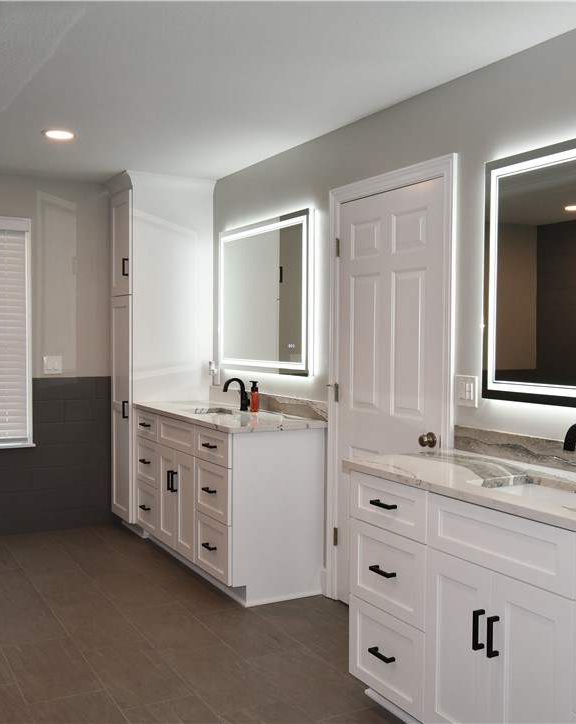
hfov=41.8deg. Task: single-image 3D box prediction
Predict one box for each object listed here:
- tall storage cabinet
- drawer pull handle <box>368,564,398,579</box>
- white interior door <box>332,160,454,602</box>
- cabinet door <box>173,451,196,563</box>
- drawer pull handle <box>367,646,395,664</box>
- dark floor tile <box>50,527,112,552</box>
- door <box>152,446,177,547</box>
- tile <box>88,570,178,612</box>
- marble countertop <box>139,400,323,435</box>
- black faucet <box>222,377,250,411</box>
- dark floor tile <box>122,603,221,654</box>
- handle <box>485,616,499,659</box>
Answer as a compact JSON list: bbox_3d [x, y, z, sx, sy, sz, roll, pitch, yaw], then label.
[{"bbox_3d":[-0.912,-0.040,5.435,0.590,2.460,0.480,-1,2,-29],"label":"tall storage cabinet"},{"bbox_3d":[0.338,0.745,2.676,0.038,0.013,0.110,-1,2,-30],"label":"drawer pull handle"},{"bbox_3d":[0.468,0.207,3.594,0.050,2.110,0.890,-1,2,-30],"label":"white interior door"},{"bbox_3d":[-0.585,0.818,4.308,0.020,0.585,0.287,-1,2,-29],"label":"cabinet door"},{"bbox_3d":[0.331,1.032,2.656,0.034,0.012,0.110,-1,2,-29],"label":"drawer pull handle"},{"bbox_3d":[-1.432,1.209,5.122,0.294,0.010,0.588,-1,2,-30],"label":"dark floor tile"},{"bbox_3d":[-0.734,0.814,4.612,0.020,0.597,0.294,-1,2,-30],"label":"door"},{"bbox_3d":[-0.850,1.250,4.098,0.298,0.010,0.595,0,2,-30],"label":"tile"},{"bbox_3d":[-0.419,0.322,4.581,0.574,0.032,1.531,0,2,-30],"label":"marble countertop"},{"bbox_3d":[-0.310,0.201,4.606,0.170,0.200,0.090,-1,2,-29],"label":"black faucet"},{"bbox_3d":[-0.557,1.267,3.583,0.298,0.010,0.595,0,2,-30],"label":"dark floor tile"},{"bbox_3d":[0.594,0.789,2.166,0.034,0.113,0.012,-1,2,-29],"label":"handle"}]

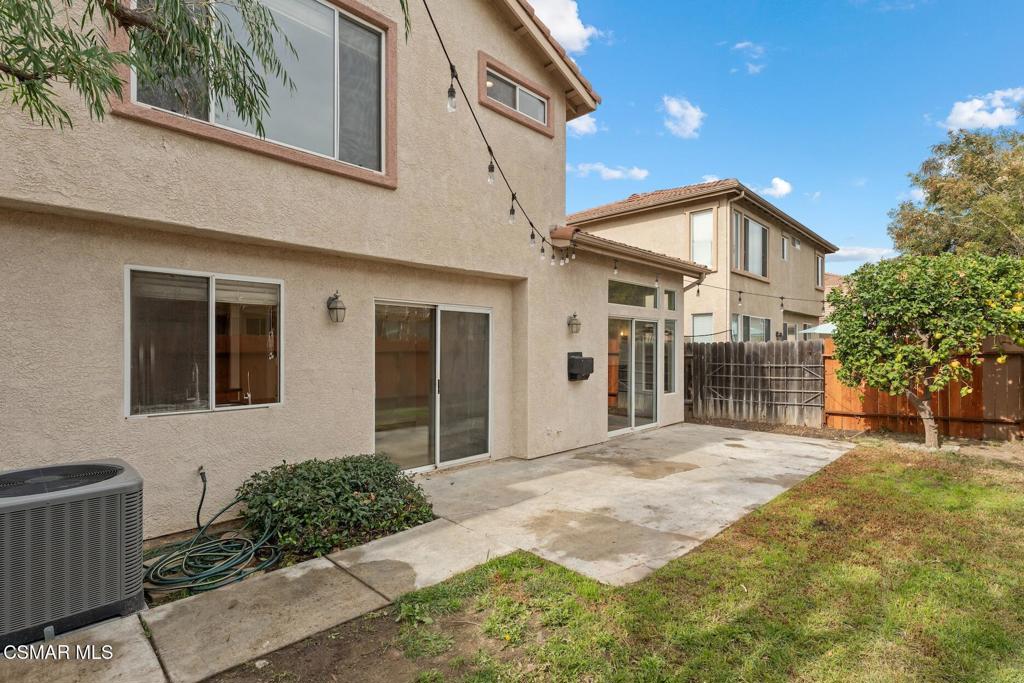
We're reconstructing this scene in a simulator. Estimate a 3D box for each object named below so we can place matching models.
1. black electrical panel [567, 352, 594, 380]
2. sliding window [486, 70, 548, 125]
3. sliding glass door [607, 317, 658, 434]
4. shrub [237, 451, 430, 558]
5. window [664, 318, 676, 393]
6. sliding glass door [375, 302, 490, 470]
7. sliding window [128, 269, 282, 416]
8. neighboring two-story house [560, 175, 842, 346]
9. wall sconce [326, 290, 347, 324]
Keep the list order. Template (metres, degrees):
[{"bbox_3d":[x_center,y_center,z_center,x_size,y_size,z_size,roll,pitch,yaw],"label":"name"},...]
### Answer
[{"bbox_3d":[1.096,0.393,7.147,0.360,0.440,0.240,1,0,-44],"label":"black electrical panel"},{"bbox_3d":[0.087,-3.393,6.395,1.207,0.400,0.100,1,0,-44],"label":"sliding window"},{"bbox_3d":[2.242,0.624,8.479,1.770,2.080,0.120,1,0,-44],"label":"sliding glass door"},{"bbox_3d":[-1.597,1.370,4.331,1.600,0.645,1.230,1,0,-44],"label":"shrub"},{"bbox_3d":[3.236,0.316,9.417,0.500,1.494,0.100,1,0,-44],"label":"window"},{"bbox_3d":[-0.974,0.586,5.931,1.820,2.147,0.120,1,0,-44],"label":"sliding glass door"},{"bbox_3d":[-2.767,0.009,4.189,1.213,1.249,0.100,1,0,-44],"label":"sliding window"},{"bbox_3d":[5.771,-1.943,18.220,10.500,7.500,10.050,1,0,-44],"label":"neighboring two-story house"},{"bbox_3d":[-1.879,-0.363,4.839,0.170,0.335,0.250,1,0,-44],"label":"wall sconce"}]

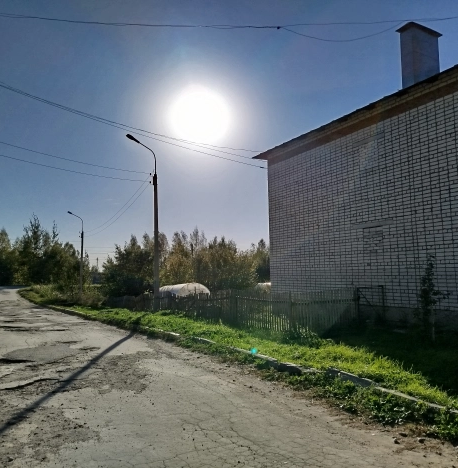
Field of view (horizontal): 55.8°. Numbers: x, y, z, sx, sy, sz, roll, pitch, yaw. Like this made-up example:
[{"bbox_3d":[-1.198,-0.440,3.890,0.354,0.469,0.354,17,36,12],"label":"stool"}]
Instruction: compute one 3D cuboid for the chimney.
[{"bbox_3d":[6.758,-5.947,15.175,1.558,2.240,0.661,2,-6,-29],"label":"chimney"}]

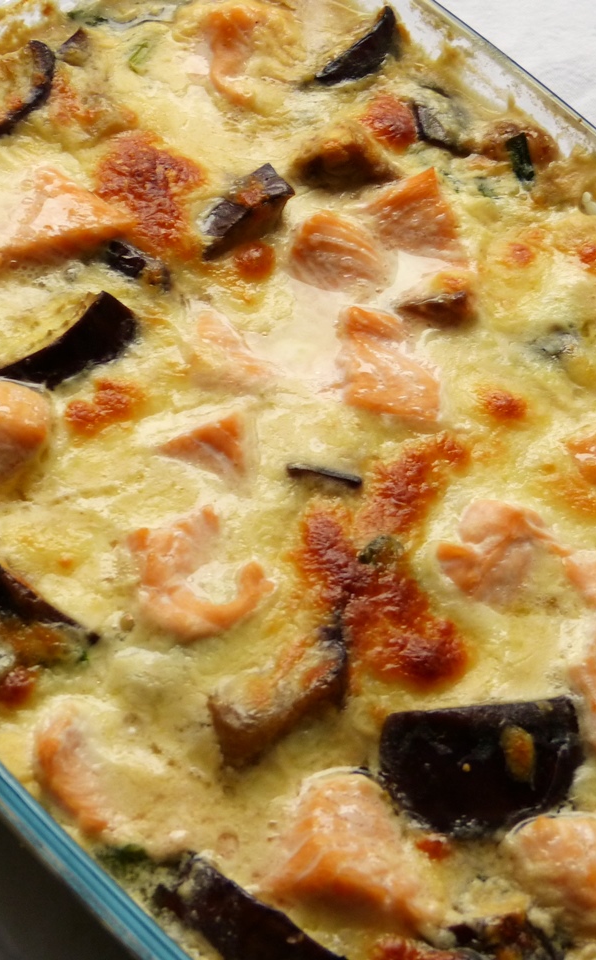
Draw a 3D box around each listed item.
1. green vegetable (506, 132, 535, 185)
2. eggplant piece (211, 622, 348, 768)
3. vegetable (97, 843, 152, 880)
[{"bbox_3d":[0.063,-0.092,0.517,0.005,0.005,0.013,-11,65,-7],"label":"green vegetable"},{"bbox_3d":[-0.005,0.053,0.444,0.031,0.020,0.016,-34,67,-18],"label":"eggplant piece"},{"bbox_3d":[-0.041,0.090,0.428,0.012,0.005,0.007,5,64,0],"label":"vegetable"}]

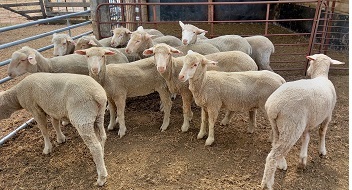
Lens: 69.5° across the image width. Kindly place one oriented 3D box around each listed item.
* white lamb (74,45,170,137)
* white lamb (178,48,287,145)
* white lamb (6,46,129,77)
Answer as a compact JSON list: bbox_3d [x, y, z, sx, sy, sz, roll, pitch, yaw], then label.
[{"bbox_3d":[-0.402,-0.059,2.354,0.800,0.860,0.340,-8,25,-16],"label":"white lamb"},{"bbox_3d":[0.450,0.009,2.153,0.880,0.860,0.310,-3,24,-4],"label":"white lamb"},{"bbox_3d":[-1.004,-0.142,2.660,1.080,0.790,0.320,-8,25,-14],"label":"white lamb"}]

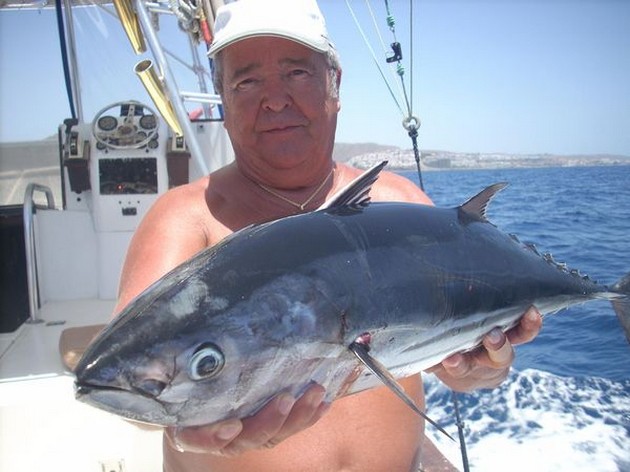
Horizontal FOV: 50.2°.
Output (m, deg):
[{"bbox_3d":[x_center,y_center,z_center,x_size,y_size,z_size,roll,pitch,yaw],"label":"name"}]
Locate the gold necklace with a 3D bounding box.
[{"bbox_3d":[-0.039,-0.082,0.975,0.142,0.088,0.130,-2,6,-13],"label":"gold necklace"}]

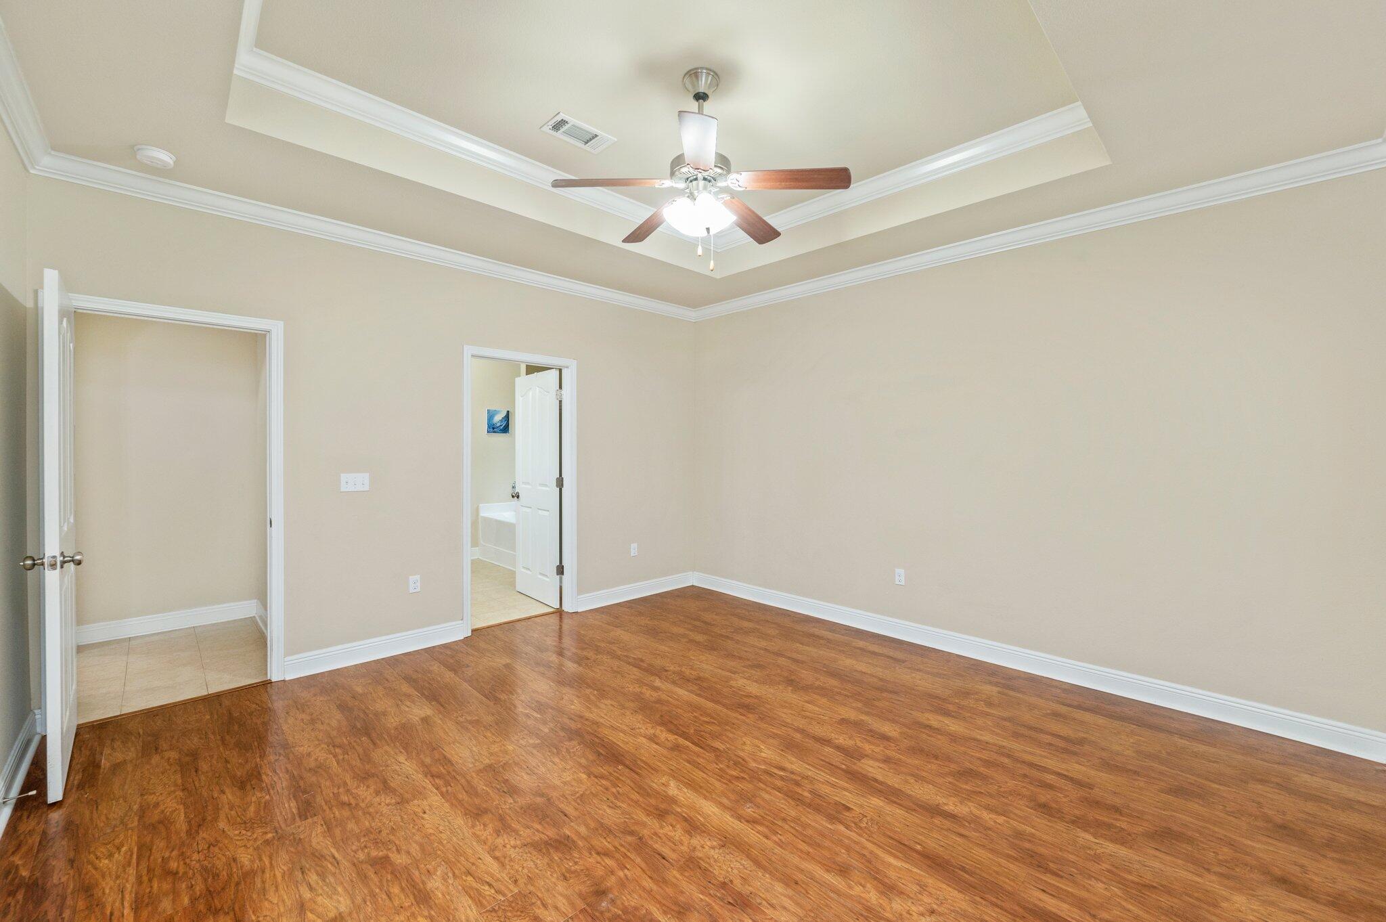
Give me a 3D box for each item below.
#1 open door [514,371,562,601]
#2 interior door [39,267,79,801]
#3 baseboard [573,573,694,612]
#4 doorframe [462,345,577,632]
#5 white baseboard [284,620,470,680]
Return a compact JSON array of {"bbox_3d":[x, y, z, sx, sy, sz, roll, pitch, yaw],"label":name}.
[{"bbox_3d":[-1.427,0.246,4.918,0.040,2.045,0.780,-1,1,-44],"label":"open door"},{"bbox_3d":[-2.731,0.288,2.329,0.805,2.033,0.038,1,1,44],"label":"interior door"},{"bbox_3d":[-0.497,1.217,5.051,1.360,0.131,0.020,-1,1,-44],"label":"baseboard"},{"bbox_3d":[-1.367,0.225,4.276,0.950,2.125,0.140,-1,1,-44],"label":"doorframe"},{"bbox_3d":[-2.051,1.234,3.563,1.035,0.130,0.020,-1,1,-44],"label":"white baseboard"}]

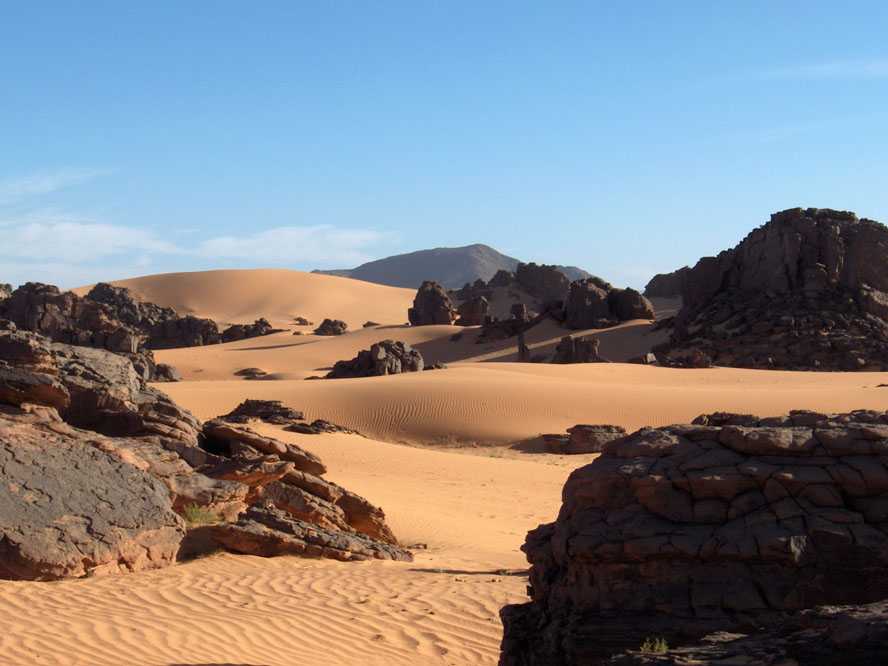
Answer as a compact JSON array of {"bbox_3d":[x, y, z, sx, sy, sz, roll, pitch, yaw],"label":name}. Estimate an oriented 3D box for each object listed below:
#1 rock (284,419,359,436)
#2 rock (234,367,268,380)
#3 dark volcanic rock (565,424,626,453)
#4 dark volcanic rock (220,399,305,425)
[{"bbox_3d":[-2.797,2.158,41.000,1.690,0.390,1.000,0,0,0],"label":"rock"},{"bbox_3d":[-8.362,1.759,78.000,1.477,0.578,1.100,0,0,0],"label":"rock"},{"bbox_3d":[4.218,2.938,50.000,1.726,0.741,1.250,0,0,0],"label":"dark volcanic rock"},{"bbox_3d":[-4.472,1.923,44.000,2.107,0.605,1.400,0,0,0],"label":"dark volcanic rock"}]

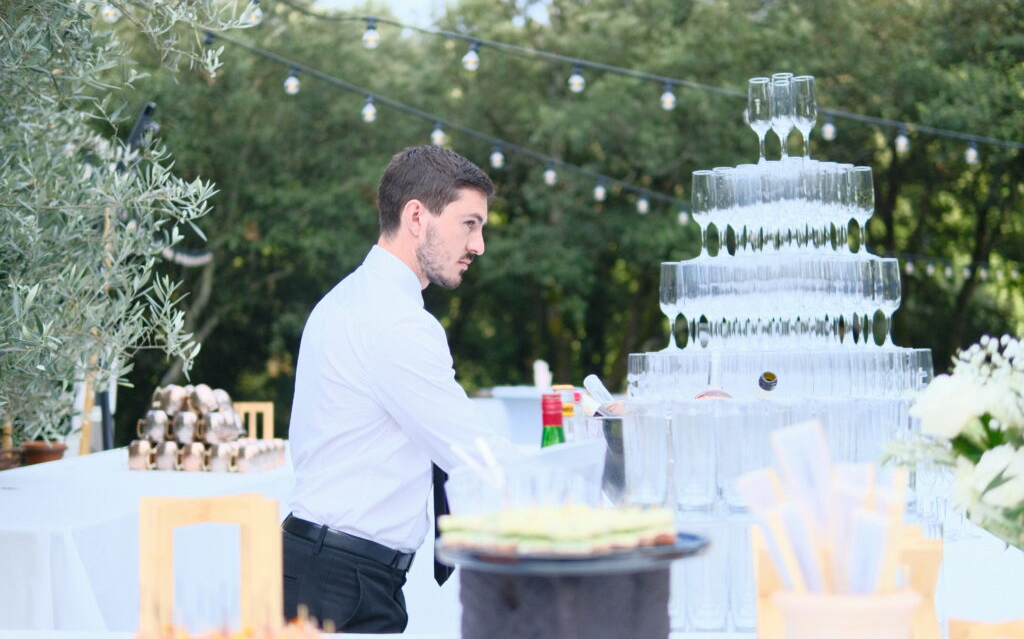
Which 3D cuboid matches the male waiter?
[{"bbox_3d":[-0.190,0.560,2.400,0.490,1.770,0.500,0,0,-11],"label":"male waiter"}]

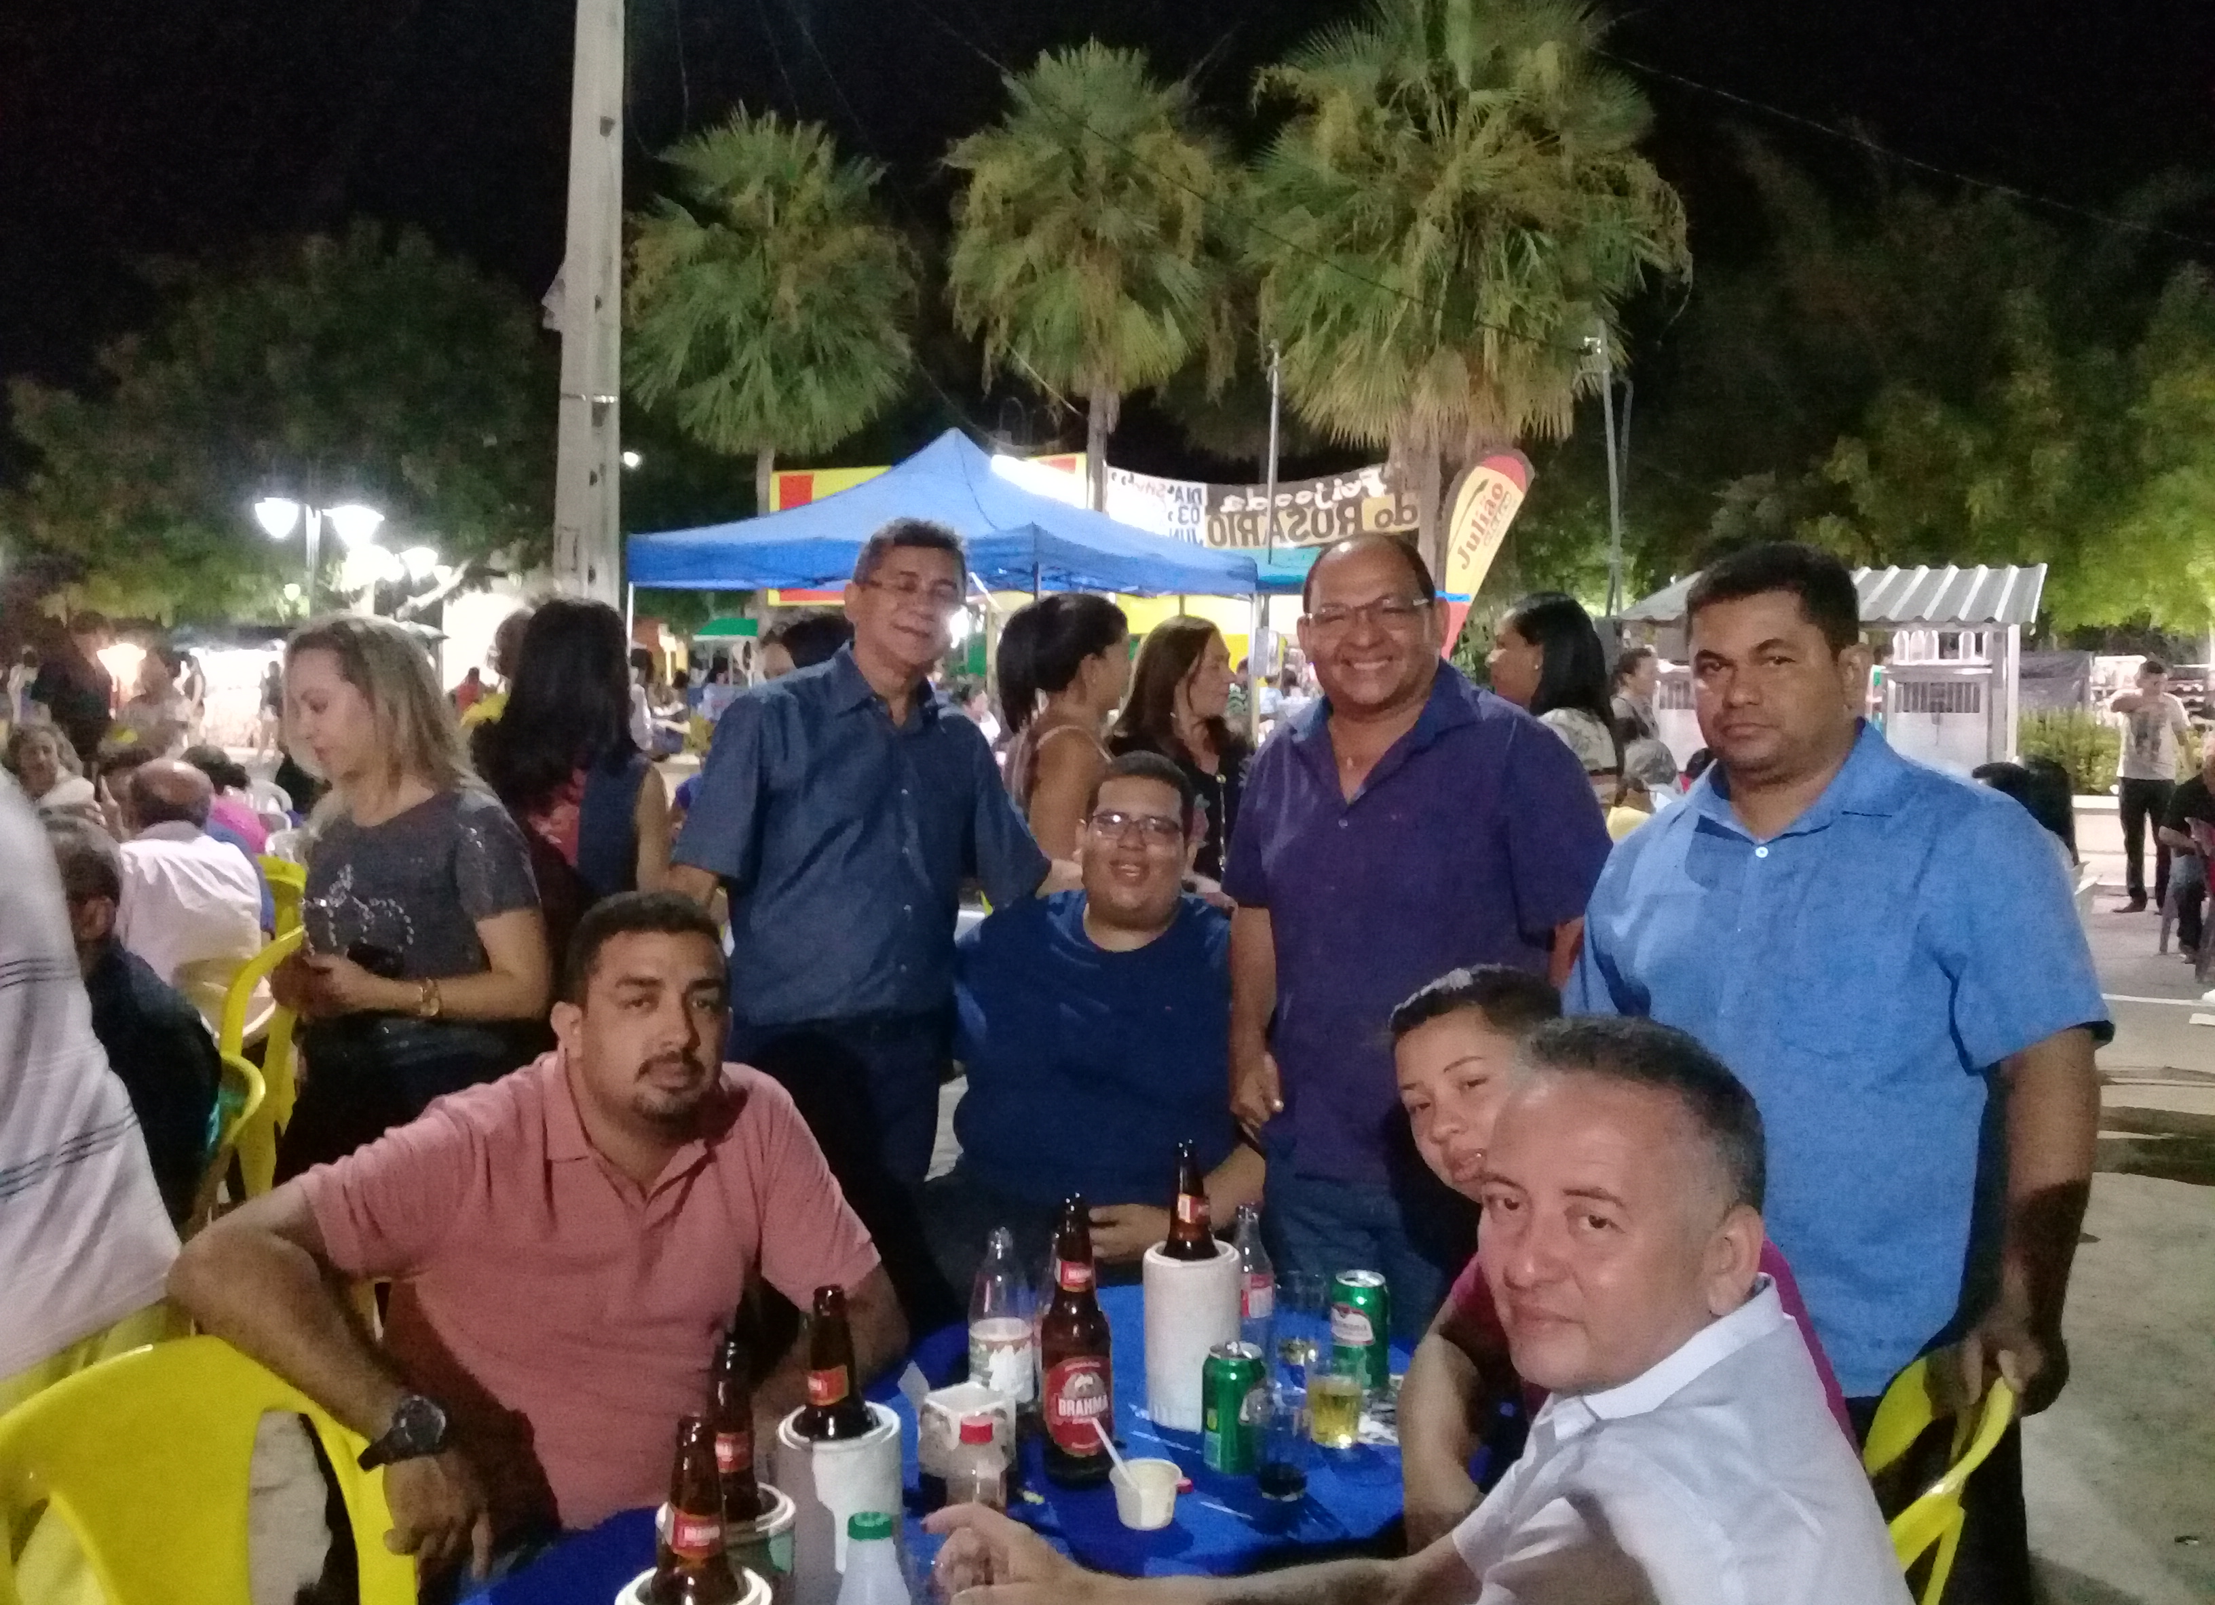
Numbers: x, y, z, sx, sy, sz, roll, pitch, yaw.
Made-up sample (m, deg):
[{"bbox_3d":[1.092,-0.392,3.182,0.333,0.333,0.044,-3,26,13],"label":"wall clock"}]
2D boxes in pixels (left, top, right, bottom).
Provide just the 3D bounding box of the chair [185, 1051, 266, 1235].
[{"bbox_3d":[-1.810,0.849,3.522,0.520,0.860,0.460,1,4,16],"label":"chair"}]

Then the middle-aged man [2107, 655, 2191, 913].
[{"bbox_3d":[6.831,-0.143,13.018,0.530,1.690,0.420,2,4,24],"label":"middle-aged man"}]

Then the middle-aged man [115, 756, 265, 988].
[{"bbox_3d":[-2.530,0.499,5.351,0.520,1.290,0.750,-2,4,-20],"label":"middle-aged man"}]

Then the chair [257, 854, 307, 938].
[{"bbox_3d":[-3.050,0.597,6.962,0.520,0.860,0.460,2,5,28],"label":"chair"}]

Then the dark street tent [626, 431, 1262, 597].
[{"bbox_3d":[-1.020,-0.976,13.284,3.000,3.070,3.000,2,5,28],"label":"dark street tent"}]

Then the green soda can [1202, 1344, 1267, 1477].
[{"bbox_3d":[0.134,0.632,2.090,0.066,0.122,0.066,0,4,0],"label":"green soda can"}]

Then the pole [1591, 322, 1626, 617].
[{"bbox_3d":[6.412,-3.167,24.835,0.380,5.750,0.220,-3,4,0],"label":"pole"}]

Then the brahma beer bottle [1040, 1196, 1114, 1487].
[{"bbox_3d":[-0.030,0.550,2.055,0.075,0.290,0.075,-1,4,-9],"label":"brahma beer bottle"}]

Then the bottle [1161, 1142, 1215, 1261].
[{"bbox_3d":[0.091,0.526,2.209,0.075,0.290,0.075,-1,4,-22],"label":"bottle"}]

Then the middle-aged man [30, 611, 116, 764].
[{"bbox_3d":[-4.683,0.004,9.025,0.460,1.740,0.310,-3,5,-37],"label":"middle-aged man"}]

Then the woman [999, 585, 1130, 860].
[{"bbox_3d":[-0.088,0.423,3.861,0.290,1.660,0.430,-1,4,-16],"label":"woman"}]

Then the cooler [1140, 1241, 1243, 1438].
[{"bbox_3d":[0.095,0.591,2.213,0.108,0.188,0.108,0,4,0],"label":"cooler"}]

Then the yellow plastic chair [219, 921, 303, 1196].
[{"bbox_3d":[-2.080,0.747,4.918,0.520,0.870,0.460,4,6,40],"label":"yellow plastic chair"}]

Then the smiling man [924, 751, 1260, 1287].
[{"bbox_3d":[-0.021,0.654,2.838,0.580,1.420,0.780,0,4,3],"label":"smiling man"}]

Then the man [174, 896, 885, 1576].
[{"bbox_3d":[-0.530,0.755,2.053,0.720,1.320,0.740,-2,4,-30],"label":"man"}]

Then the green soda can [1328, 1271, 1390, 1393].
[{"bbox_3d":[0.289,0.605,2.265,0.066,0.122,0.066,0,4,0],"label":"green soda can"}]

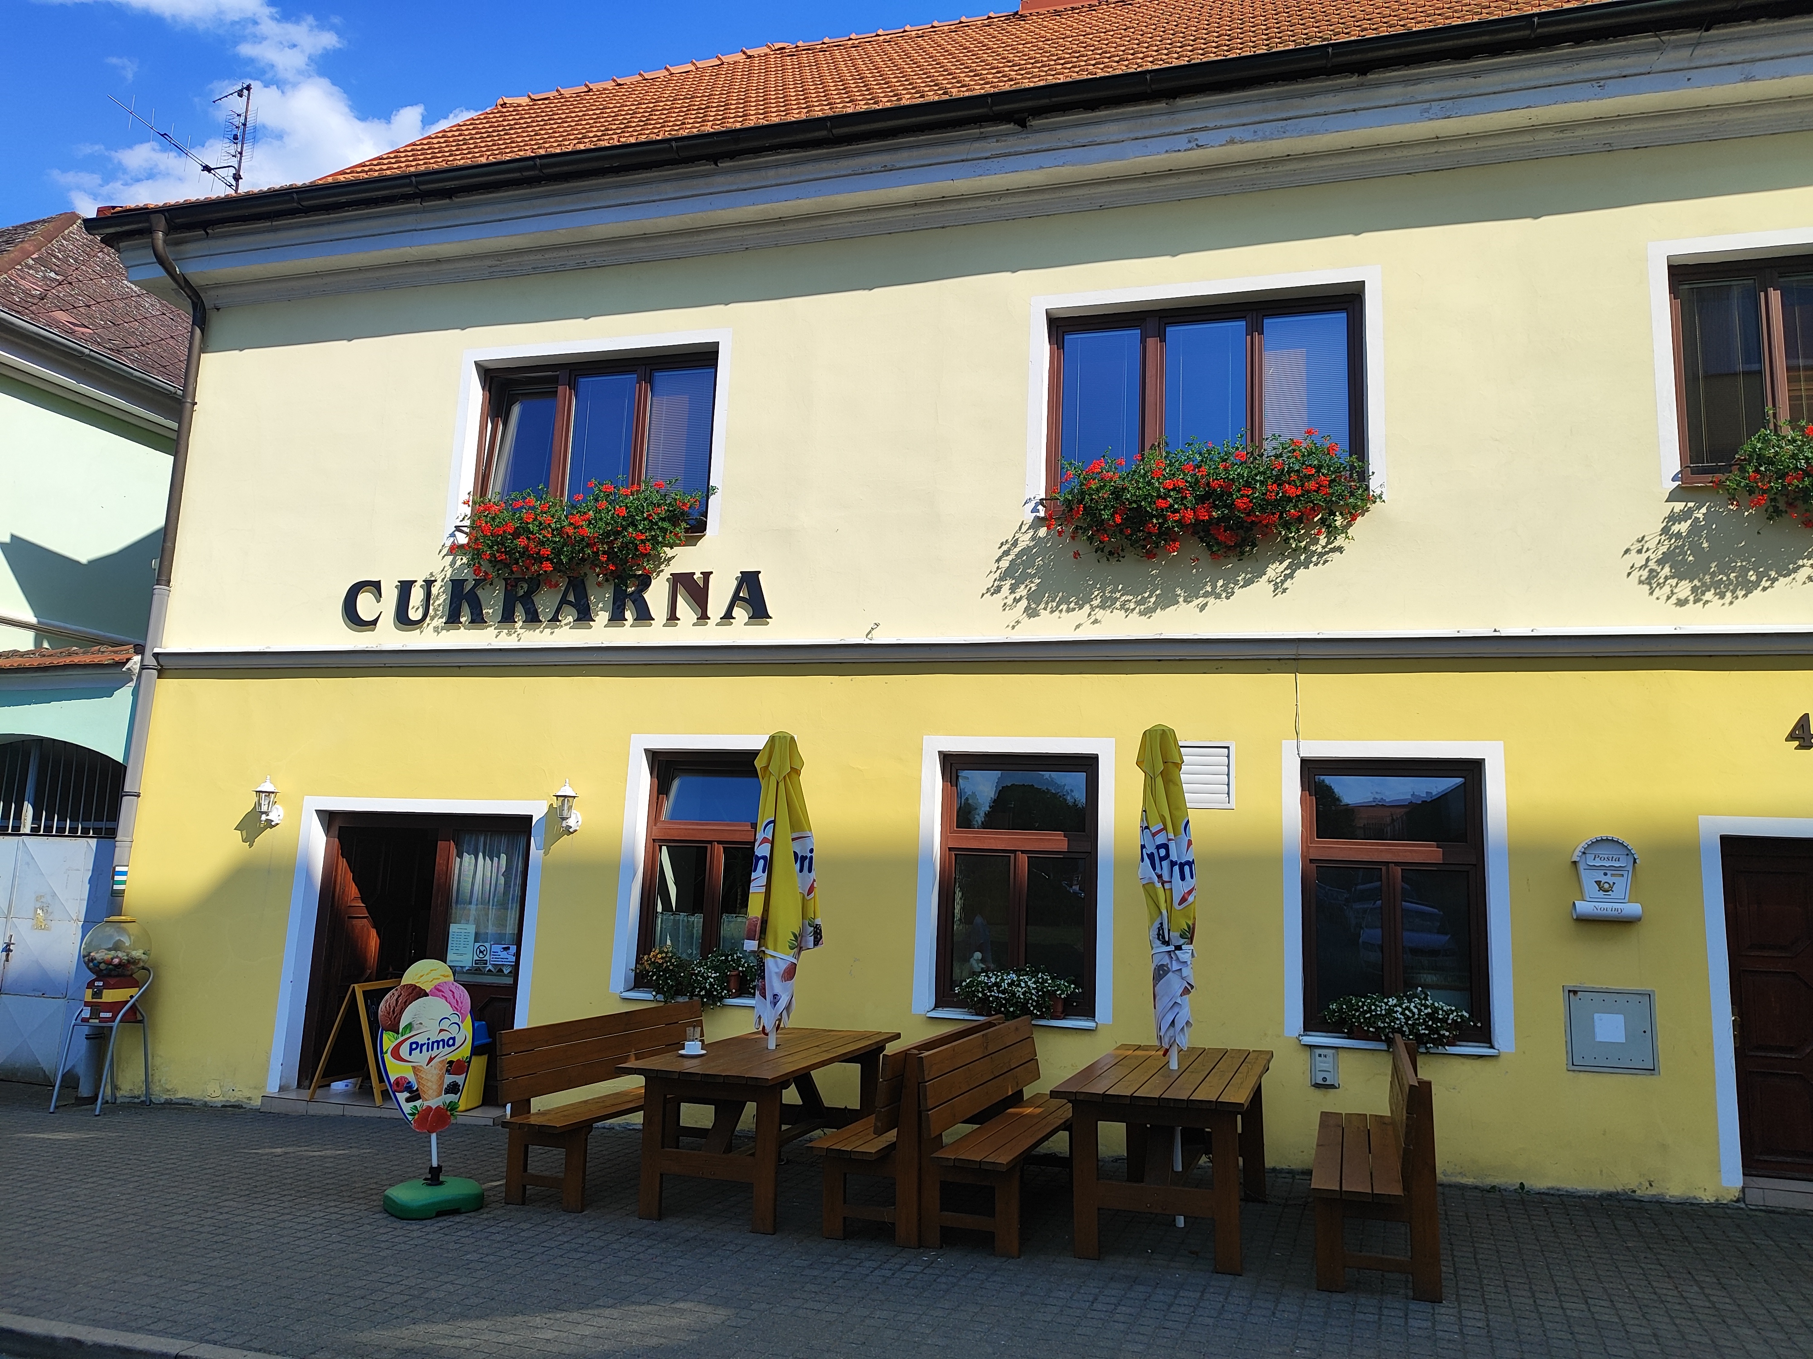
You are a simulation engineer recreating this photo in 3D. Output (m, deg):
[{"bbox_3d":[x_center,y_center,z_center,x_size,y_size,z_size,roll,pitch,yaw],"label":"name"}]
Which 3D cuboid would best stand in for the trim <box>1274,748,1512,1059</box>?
[{"bbox_3d":[2.954,1.278,7.625,1.277,1.808,0.109,0,-10,15],"label":"trim"}]

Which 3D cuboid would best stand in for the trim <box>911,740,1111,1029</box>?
[{"bbox_3d":[0.720,1.297,8.268,1.292,1.820,0.140,0,-10,15],"label":"trim"}]

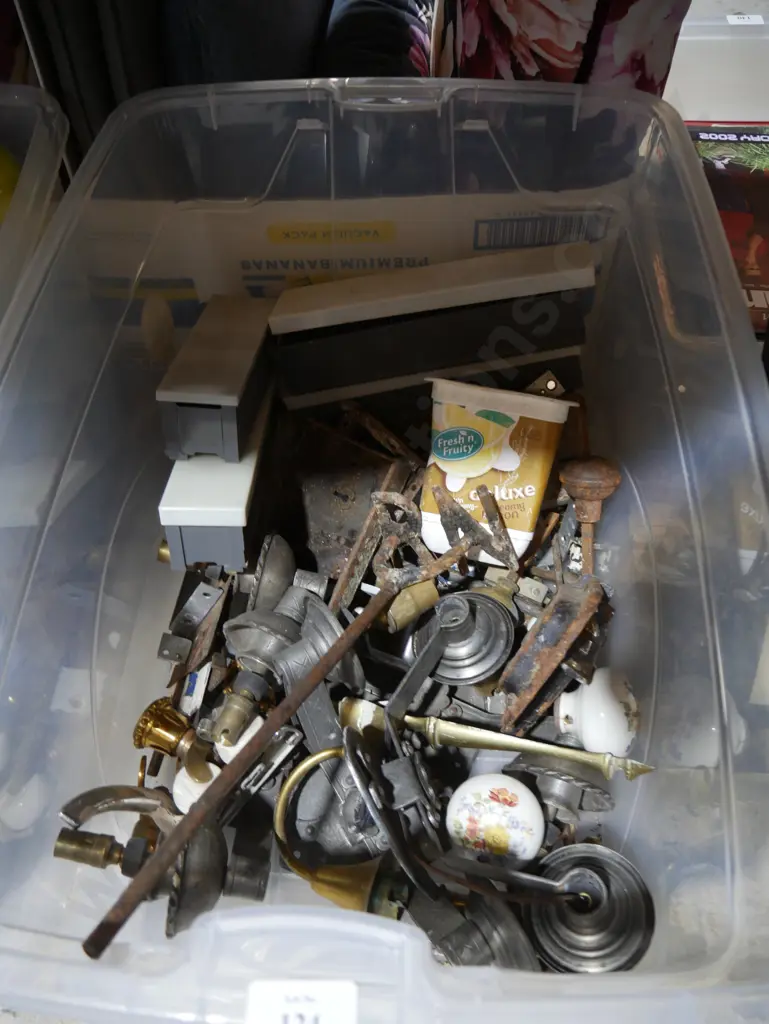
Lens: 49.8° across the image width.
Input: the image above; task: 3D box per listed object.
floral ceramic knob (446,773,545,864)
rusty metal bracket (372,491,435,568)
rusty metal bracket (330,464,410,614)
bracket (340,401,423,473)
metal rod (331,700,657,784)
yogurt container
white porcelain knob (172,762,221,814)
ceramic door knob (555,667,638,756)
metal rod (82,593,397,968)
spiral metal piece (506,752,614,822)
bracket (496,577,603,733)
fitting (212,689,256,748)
[{"bbox_3d":[0.065,0.179,0.483,0.057,0.050,0.056,3,70,9],"label":"floral ceramic knob"},{"bbox_3d":[0.013,0.012,0.570,0.043,0.025,0.054,3,89,1],"label":"rusty metal bracket"},{"bbox_3d":[-0.008,0.014,0.565,0.020,0.016,0.113,16,60,13],"label":"rusty metal bracket"},{"bbox_3d":[-0.003,-0.056,0.611,0.014,0.012,0.079,-33,56,-20],"label":"bracket"},{"bbox_3d":[0.064,0.135,0.485,0.183,0.019,0.019,7,76,6],"label":"metal rod"},{"bbox_3d":[0.073,-0.028,0.580,0.100,0.108,0.098,10,9,6],"label":"yogurt container"},{"bbox_3d":[-0.108,0.165,0.490,0.035,0.033,0.035,4,71,-11],"label":"white porcelain knob"},{"bbox_3d":[0.131,0.122,0.505,0.051,0.055,0.055,0,77,15],"label":"ceramic door knob"},{"bbox_3d":[-0.063,0.121,0.447,0.011,0.011,0.250,26,48,19],"label":"metal rod"},{"bbox_3d":[0.103,0.161,0.487,0.061,0.061,0.036,14,78,16],"label":"spiral metal piece"},{"bbox_3d":[0.103,0.085,0.520,0.031,0.028,0.102,30,62,14],"label":"bracket"},{"bbox_3d":[-0.091,0.126,0.502,0.018,0.018,0.033,20,81,-5],"label":"fitting"}]

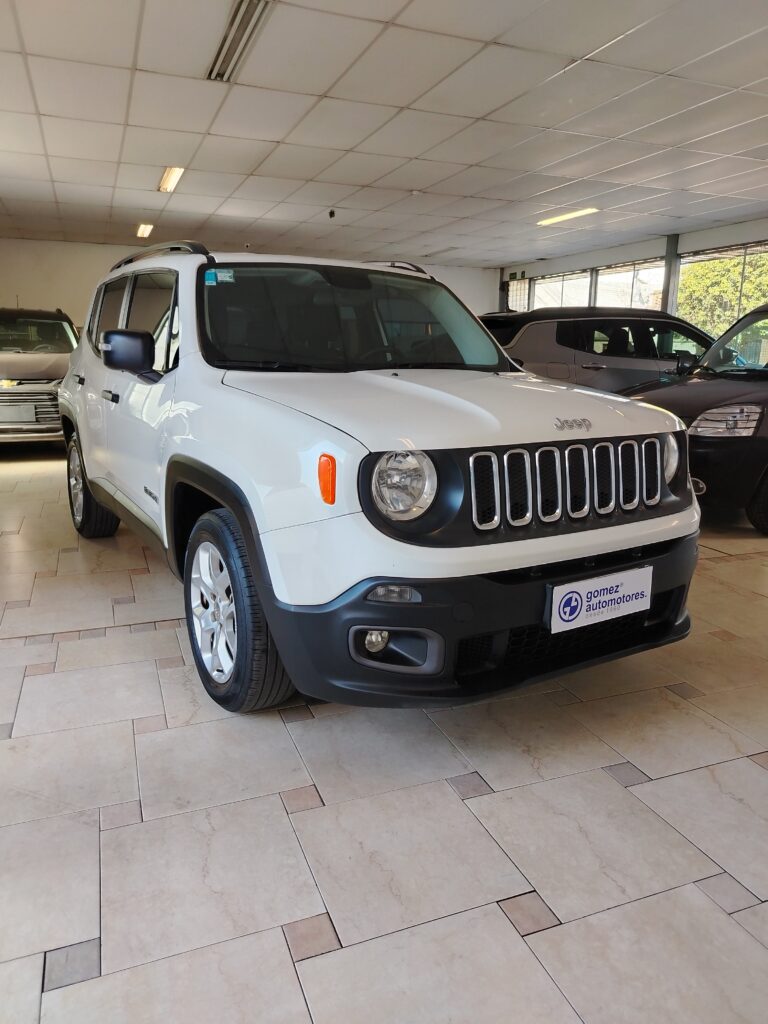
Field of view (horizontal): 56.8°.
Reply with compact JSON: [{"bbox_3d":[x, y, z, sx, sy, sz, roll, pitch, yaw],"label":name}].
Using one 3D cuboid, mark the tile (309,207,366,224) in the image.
[{"bbox_3d":[-0.564,-3.835,9.203,0.605,0.022,1.206,-5,14,-21],"label":"tile"}]

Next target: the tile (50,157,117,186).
[{"bbox_3d":[-2.950,-3.353,7.002,0.605,0.022,1.206,-5,14,-21],"label":"tile"}]

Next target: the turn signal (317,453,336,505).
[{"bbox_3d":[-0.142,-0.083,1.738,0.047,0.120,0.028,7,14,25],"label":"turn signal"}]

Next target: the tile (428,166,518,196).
[{"bbox_3d":[0.898,-3.371,7.233,0.605,0.022,1.206,-5,14,-21],"label":"tile"}]

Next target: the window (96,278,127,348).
[{"bbox_3d":[-1.351,-0.956,3.525,0.050,0.400,0.660,7,7,-33],"label":"window"}]

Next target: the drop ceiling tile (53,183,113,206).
[{"bbox_3d":[-3.398,-3.608,8.098,0.605,0.022,1.206,-5,14,-21],"label":"drop ceiling tile"}]

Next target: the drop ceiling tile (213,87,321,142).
[{"bbox_3d":[-0.918,-2.934,5.239,0.602,0.025,1.210,-4,14,-21],"label":"drop ceiling tile"}]

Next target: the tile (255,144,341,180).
[{"bbox_3d":[-0.803,-3.227,6.548,0.602,0.025,1.210,-4,14,-21],"label":"tile"}]

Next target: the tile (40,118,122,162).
[{"bbox_3d":[-2.518,-3.121,5.957,0.605,0.020,1.210,-4,14,-21],"label":"tile"}]

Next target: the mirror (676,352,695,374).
[{"bbox_3d":[2.812,-1.380,6.600,0.120,0.200,0.200,-3,13,-17],"label":"mirror"}]

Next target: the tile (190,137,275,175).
[{"bbox_3d":[-1.378,-3.205,6.387,0.605,0.020,1.210,-4,14,-21],"label":"tile"}]

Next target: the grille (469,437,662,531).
[{"bbox_3d":[0.563,-0.094,2.081,0.800,0.220,0.080,-7,9,-32],"label":"grille"}]

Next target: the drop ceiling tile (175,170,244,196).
[{"bbox_3d":[-1.833,-3.461,7.484,0.605,0.020,1.210,-4,14,-21],"label":"drop ceiling tile"}]

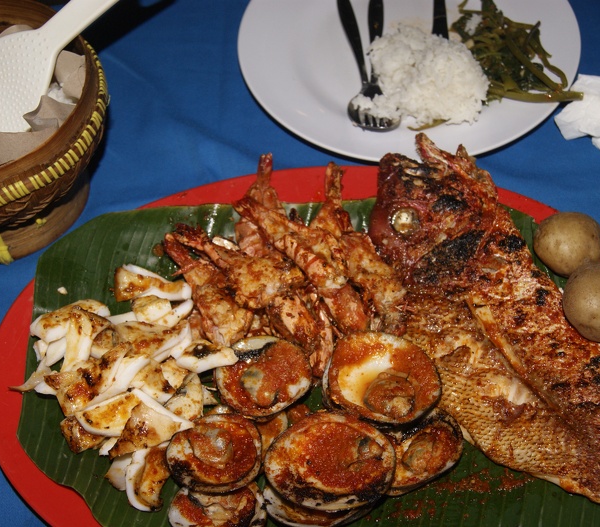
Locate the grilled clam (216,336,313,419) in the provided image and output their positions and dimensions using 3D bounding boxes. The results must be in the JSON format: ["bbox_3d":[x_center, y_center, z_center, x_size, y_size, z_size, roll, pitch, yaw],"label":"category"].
[{"bbox_3d":[-0.022,0.070,0.555,0.059,0.023,0.047,-1,56,1],"label":"grilled clam"}]

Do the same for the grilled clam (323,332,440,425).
[{"bbox_3d":[0.048,0.070,0.547,0.070,0.025,0.052,-1,56,1],"label":"grilled clam"}]

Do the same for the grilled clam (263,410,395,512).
[{"bbox_3d":[0.016,0.113,0.519,0.074,0.025,0.054,-1,56,1],"label":"grilled clam"}]

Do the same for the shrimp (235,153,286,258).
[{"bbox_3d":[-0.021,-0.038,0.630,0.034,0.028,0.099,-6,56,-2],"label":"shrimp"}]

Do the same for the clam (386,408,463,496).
[{"bbox_3d":[0.069,0.112,0.540,0.056,0.023,0.047,-22,58,-12],"label":"clam"}]

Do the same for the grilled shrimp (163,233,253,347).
[{"bbox_3d":[-0.063,0.017,0.591,0.036,0.029,0.095,-28,59,-16],"label":"grilled shrimp"}]

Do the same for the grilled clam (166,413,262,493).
[{"bbox_3d":[-0.049,0.111,0.532,0.056,0.023,0.043,-1,56,1],"label":"grilled clam"}]

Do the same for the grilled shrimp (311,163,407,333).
[{"bbox_3d":[0.040,-0.014,0.602,0.042,0.032,0.137,-13,56,-7],"label":"grilled shrimp"}]

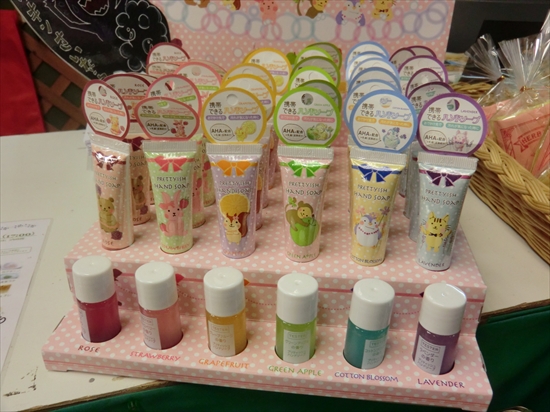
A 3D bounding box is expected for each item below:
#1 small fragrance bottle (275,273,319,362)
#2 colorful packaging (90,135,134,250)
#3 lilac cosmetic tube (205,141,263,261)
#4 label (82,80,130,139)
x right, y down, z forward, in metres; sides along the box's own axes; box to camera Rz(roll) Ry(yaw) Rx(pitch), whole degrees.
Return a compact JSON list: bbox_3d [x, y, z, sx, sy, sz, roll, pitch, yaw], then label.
[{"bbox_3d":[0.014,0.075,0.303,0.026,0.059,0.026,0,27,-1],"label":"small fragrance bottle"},{"bbox_3d":[-0.121,-0.009,0.347,0.039,0.084,0.025,15,25,26],"label":"colorful packaging"},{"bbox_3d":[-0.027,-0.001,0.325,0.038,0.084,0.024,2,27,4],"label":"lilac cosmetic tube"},{"bbox_3d":[-0.118,-0.067,0.321,0.044,0.040,0.004,15,32,25],"label":"label"}]

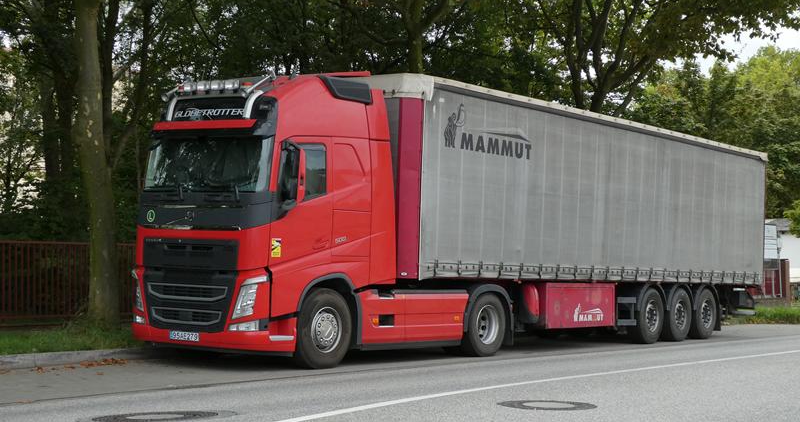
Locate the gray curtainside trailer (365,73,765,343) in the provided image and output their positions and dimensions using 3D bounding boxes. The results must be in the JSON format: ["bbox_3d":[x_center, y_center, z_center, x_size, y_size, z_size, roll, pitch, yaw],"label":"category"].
[{"bbox_3d":[3.170,0.419,24.593,2.550,4.000,13.750,1,-2,35],"label":"gray curtainside trailer"}]

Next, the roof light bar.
[{"bbox_3d":[-2.320,-1.577,16.742,1.420,0.360,0.550,1,-2,35],"label":"roof light bar"}]

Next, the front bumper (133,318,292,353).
[{"bbox_3d":[-2.456,1.484,16.636,2.460,0.460,0.780,1,-2,35],"label":"front bumper"}]

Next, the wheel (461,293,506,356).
[{"bbox_3d":[1.197,1.709,19.922,0.340,1.000,1.000,1,-2,35],"label":"wheel"}]

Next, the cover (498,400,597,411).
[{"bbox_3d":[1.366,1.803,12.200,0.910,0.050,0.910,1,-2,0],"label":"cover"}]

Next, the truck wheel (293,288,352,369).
[{"bbox_3d":[-1.047,1.518,16.892,0.320,1.020,1.020,1,-2,35],"label":"truck wheel"}]

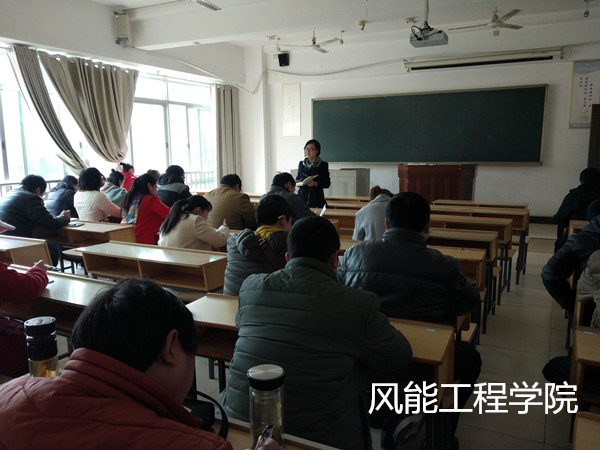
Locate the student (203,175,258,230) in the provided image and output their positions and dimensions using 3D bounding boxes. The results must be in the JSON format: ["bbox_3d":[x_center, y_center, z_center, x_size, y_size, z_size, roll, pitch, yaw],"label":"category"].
[{"bbox_3d":[-0.572,0.163,4.533,0.524,1.267,0.673,4,10,28],"label":"student"}]

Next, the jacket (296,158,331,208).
[{"bbox_3d":[0.148,-0.449,5.894,0.468,0.711,0.299,2,9,16],"label":"jacket"}]

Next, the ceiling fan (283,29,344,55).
[{"bbox_3d":[0.264,-3.355,8.848,1.246,0.331,1.246,4,10,28],"label":"ceiling fan"}]

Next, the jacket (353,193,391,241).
[{"bbox_3d":[0.724,0.052,3.998,0.500,0.600,0.520,4,10,28],"label":"jacket"}]

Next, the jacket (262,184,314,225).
[{"bbox_3d":[-0.085,0.008,4.329,0.542,0.692,0.486,4,10,28],"label":"jacket"}]

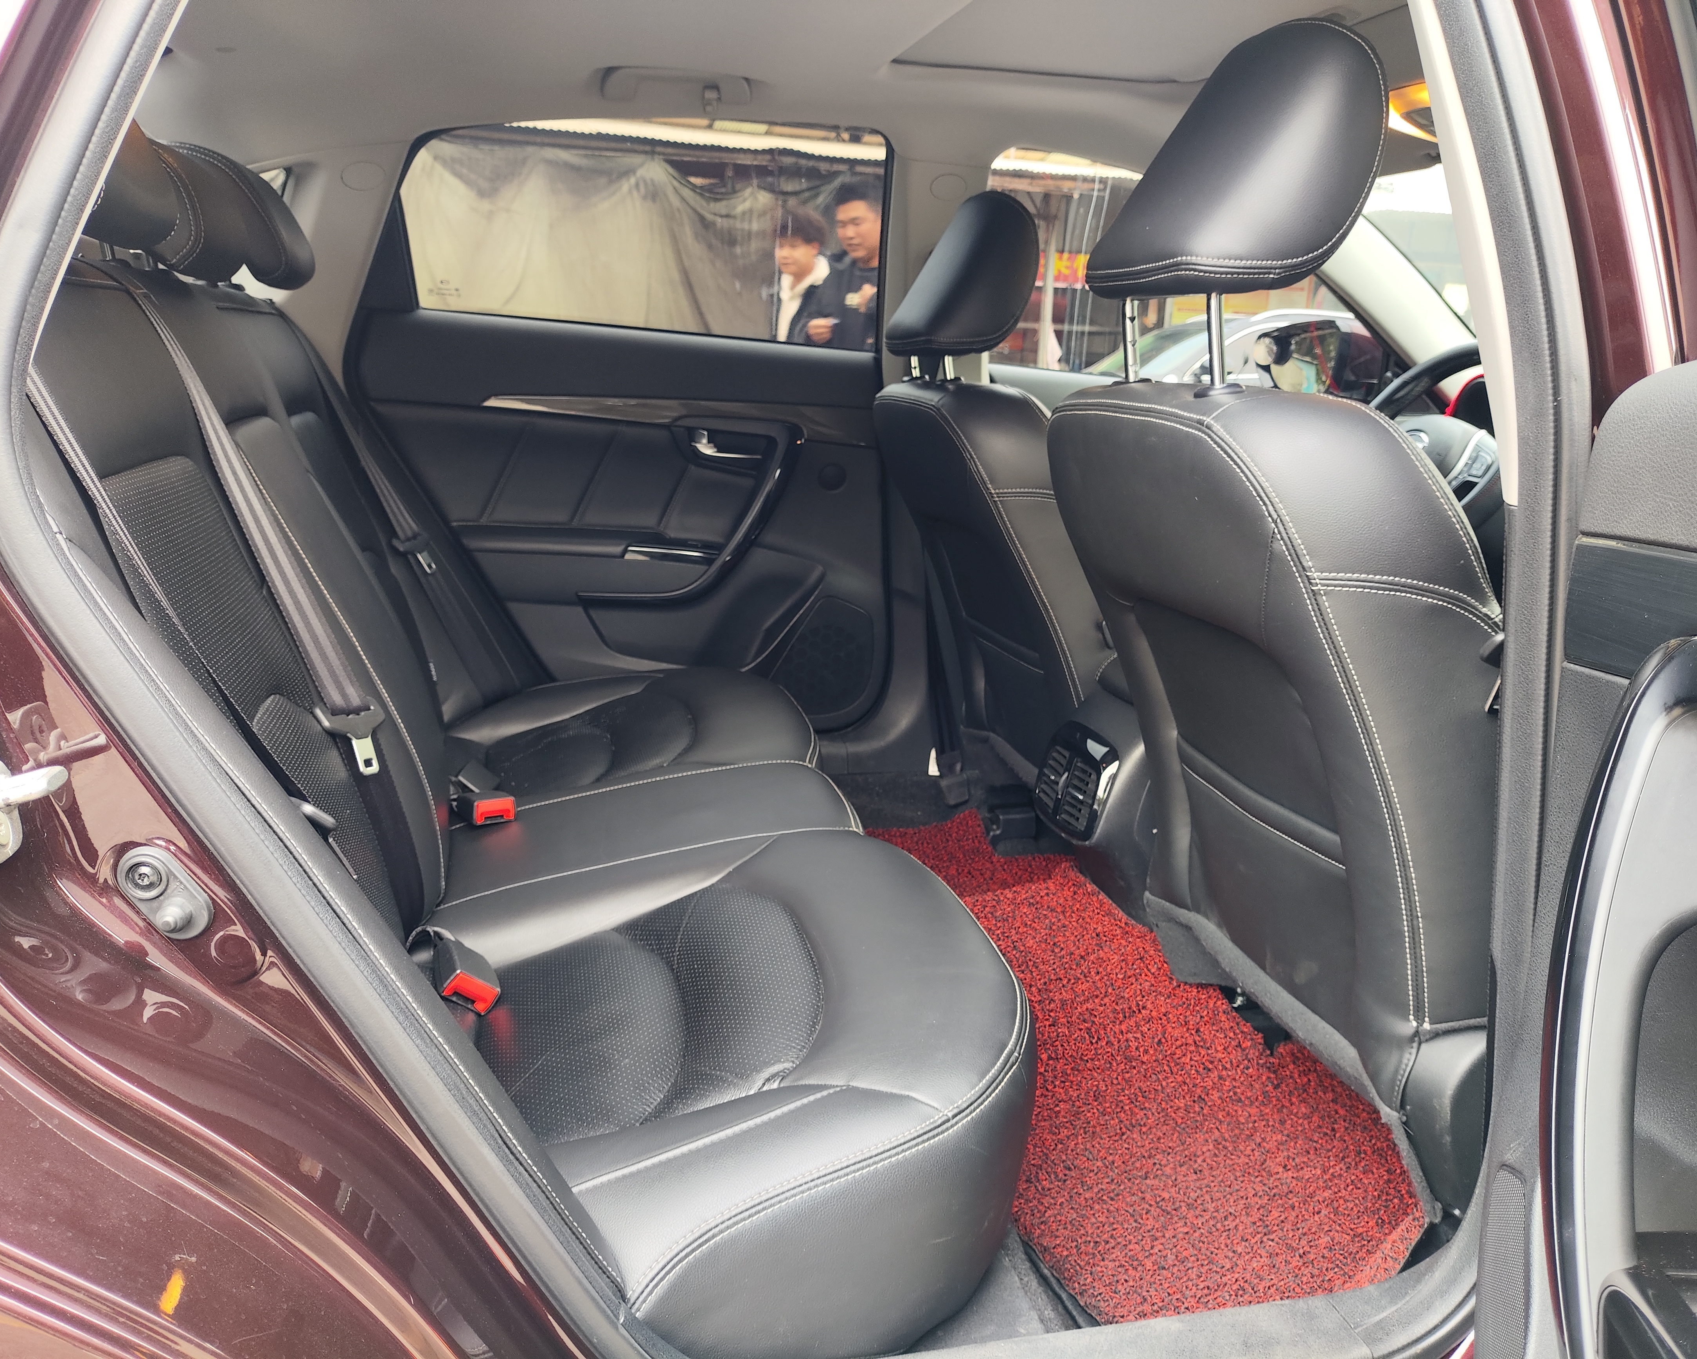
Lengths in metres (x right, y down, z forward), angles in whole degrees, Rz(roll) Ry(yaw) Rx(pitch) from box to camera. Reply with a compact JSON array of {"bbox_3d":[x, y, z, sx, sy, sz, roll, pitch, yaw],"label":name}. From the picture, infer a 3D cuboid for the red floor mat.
[{"bbox_3d":[0.251,0.343,1.659,0.485,0.110,1.240,-1,14,-14],"label":"red floor mat"}]

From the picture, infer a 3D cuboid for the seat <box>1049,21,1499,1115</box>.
[{"bbox_3d":[0.623,-0.087,1.256,0.795,1.035,0.530,-1,14,-14],"label":"seat"}]

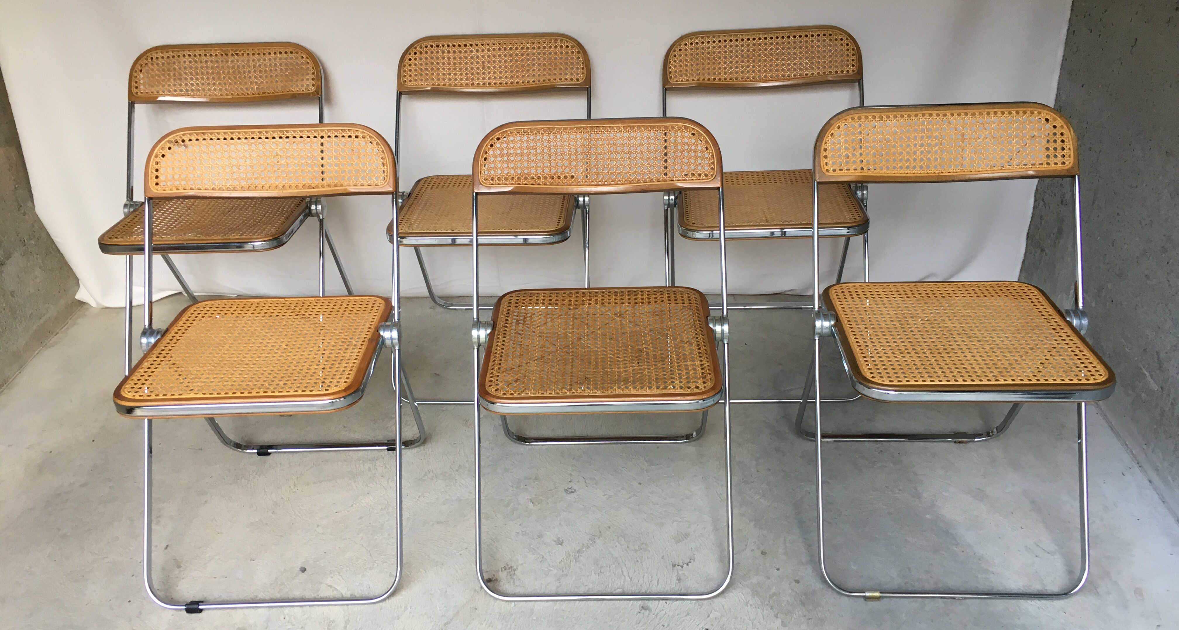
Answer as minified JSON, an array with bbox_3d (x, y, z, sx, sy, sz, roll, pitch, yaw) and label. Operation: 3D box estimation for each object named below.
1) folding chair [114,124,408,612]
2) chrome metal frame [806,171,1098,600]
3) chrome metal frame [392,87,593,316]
[{"bbox_3d":[-0.574,0.089,1.794,0.472,0.742,0.495,-2,30,1],"label":"folding chair"},{"bbox_3d":[0.642,0.110,1.777,0.472,0.647,0.477,0,30,3],"label":"chrome metal frame"},{"bbox_3d":[-0.228,-0.179,2.334,0.472,0.647,0.477,0,30,4],"label":"chrome metal frame"}]

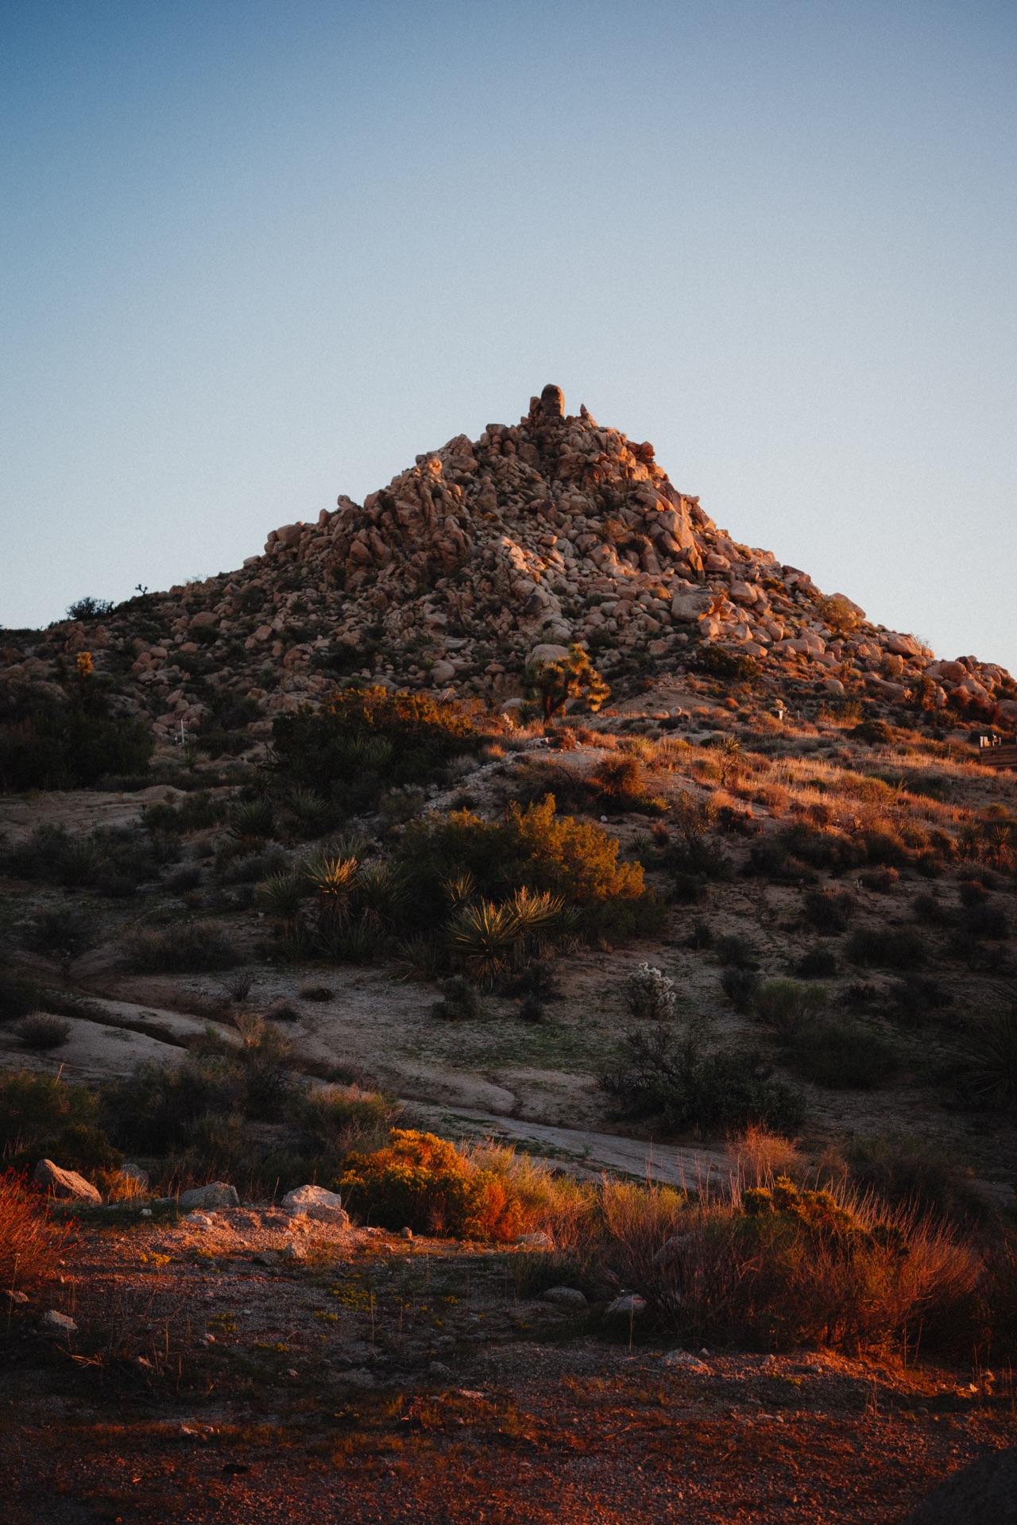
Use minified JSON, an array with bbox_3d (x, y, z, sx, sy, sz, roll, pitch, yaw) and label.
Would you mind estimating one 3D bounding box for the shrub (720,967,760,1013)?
[{"bbox_3d":[2.825,2.787,20.700,0.495,0.553,0.495,0,0,0],"label":"shrub"}]

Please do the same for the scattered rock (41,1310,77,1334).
[{"bbox_3d":[-1.379,1.717,5.200,0.110,0.059,0.093,0,-2,0],"label":"scattered rock"}]

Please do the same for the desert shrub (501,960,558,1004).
[{"bbox_3d":[0.348,3.558,27.500,0.967,0.677,0.822,0,-1,0],"label":"desert shrub"}]

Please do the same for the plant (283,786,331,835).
[{"bbox_3d":[-5.350,1.282,45.000,1.266,1.266,1.266,0,-1,0],"label":"plant"}]

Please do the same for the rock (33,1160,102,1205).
[{"bbox_3d":[-2.030,1.933,7.800,0.318,0.192,0.223,0,-2,0],"label":"rock"}]

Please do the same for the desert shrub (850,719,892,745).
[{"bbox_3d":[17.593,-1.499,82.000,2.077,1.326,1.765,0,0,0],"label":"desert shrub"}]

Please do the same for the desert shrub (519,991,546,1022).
[{"bbox_3d":[0.302,3.107,21.500,0.333,0.373,0.333,0,-2,0],"label":"desert shrub"}]

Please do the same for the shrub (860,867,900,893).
[{"bbox_3d":[8.532,2.701,39.000,0.933,0.603,0.839,0,-1,0],"label":"shrub"}]

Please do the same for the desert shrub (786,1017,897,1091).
[{"bbox_3d":[3.624,3.174,18.500,1.262,0.794,1.136,0,-2,0],"label":"desert shrub"}]

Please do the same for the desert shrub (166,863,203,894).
[{"bbox_3d":[-6.111,2.194,32.000,0.698,0.585,0.698,0,-2,0],"label":"desert shrub"}]

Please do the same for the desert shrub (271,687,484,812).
[{"bbox_3d":[-3.869,-0.387,50.000,6.261,3.692,4.695,0,-1,0],"label":"desert shrub"}]

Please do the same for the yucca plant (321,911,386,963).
[{"bbox_3d":[-2.835,3.194,31.000,1.178,0.959,1.119,0,-1,0],"label":"yucca plant"}]

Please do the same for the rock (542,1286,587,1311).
[{"bbox_3d":[0.182,1.740,5.500,0.155,0.064,0.116,0,-2,0],"label":"rock"}]

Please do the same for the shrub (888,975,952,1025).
[{"bbox_3d":[4.868,2.813,20.000,0.760,0.577,0.684,0,0,0],"label":"shrub"}]

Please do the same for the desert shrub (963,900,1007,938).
[{"bbox_3d":[7.607,2.516,27.000,0.703,0.577,0.668,0,-2,0],"label":"desert shrub"}]

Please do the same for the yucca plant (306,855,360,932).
[{"bbox_3d":[-2.698,2.048,26.000,0.823,1.262,0.823,0,-2,0],"label":"yucca plant"}]

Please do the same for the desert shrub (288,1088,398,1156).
[{"bbox_3d":[-1.201,2.587,12.200,0.772,0.515,0.657,0,0,0],"label":"desert shrub"}]

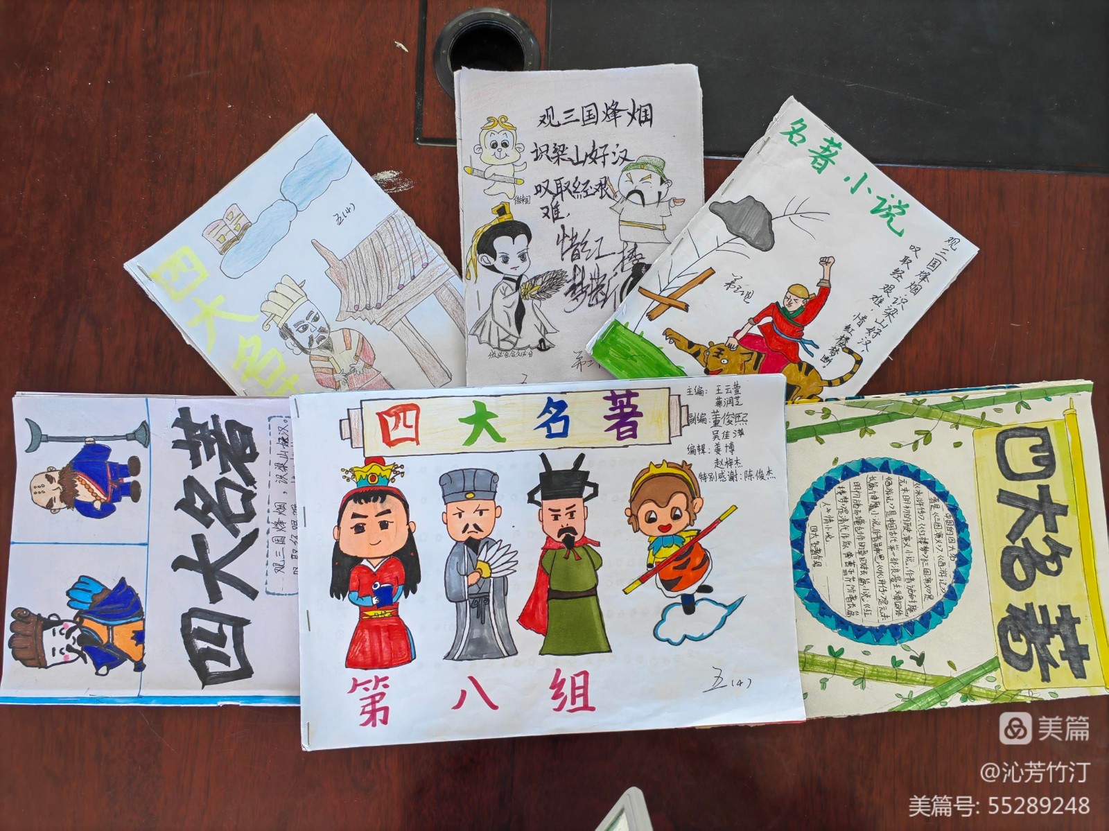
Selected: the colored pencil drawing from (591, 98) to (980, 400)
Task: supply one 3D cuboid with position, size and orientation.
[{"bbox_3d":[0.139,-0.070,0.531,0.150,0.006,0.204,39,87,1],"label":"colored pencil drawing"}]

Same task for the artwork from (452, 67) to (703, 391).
[{"bbox_3d":[0.018,-0.110,0.532,0.152,0.006,0.207,-2,87,-1],"label":"artwork"}]

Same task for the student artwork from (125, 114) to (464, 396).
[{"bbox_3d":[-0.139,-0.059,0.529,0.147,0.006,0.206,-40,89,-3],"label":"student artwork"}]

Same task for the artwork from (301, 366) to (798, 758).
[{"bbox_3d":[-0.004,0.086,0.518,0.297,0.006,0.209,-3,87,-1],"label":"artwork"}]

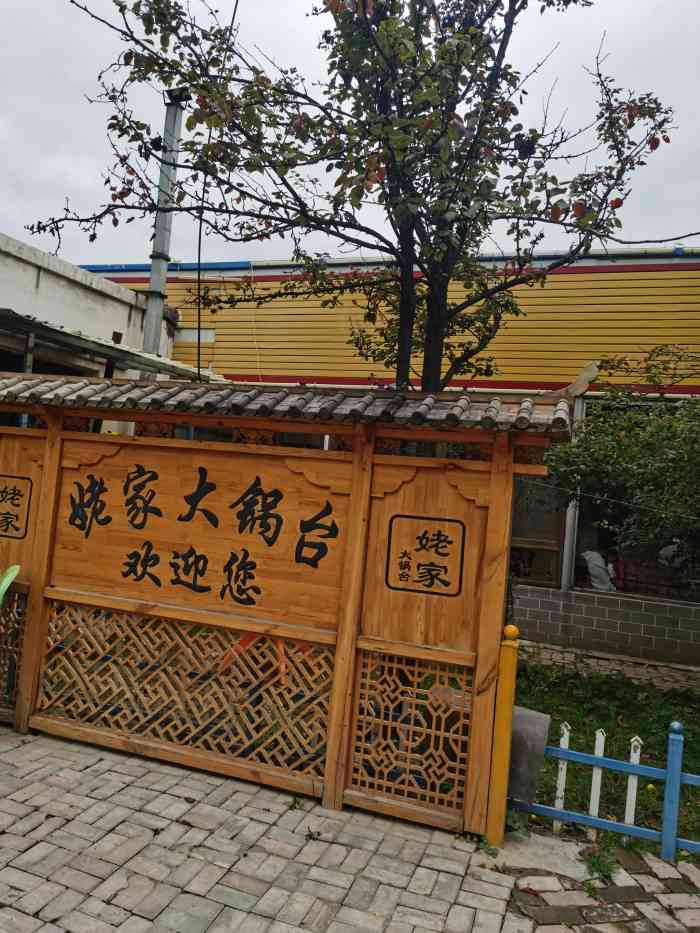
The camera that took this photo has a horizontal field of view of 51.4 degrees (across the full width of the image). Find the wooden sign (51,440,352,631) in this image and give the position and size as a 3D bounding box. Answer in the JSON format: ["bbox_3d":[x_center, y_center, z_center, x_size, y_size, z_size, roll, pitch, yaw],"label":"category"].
[{"bbox_3d":[-0.908,0.349,4.091,1.877,0.890,0.050,4,-3,20],"label":"wooden sign"}]

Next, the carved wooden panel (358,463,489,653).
[{"bbox_3d":[0.362,0.449,3.628,0.606,0.890,0.045,4,-3,20],"label":"carved wooden panel"}]

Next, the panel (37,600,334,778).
[{"bbox_3d":[-0.984,1.196,4.050,1.884,0.684,0.045,4,-3,20],"label":"panel"}]

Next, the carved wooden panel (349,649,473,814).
[{"bbox_3d":[0.290,1.287,3.586,0.613,0.687,0.045,4,-3,20],"label":"carved wooden panel"}]

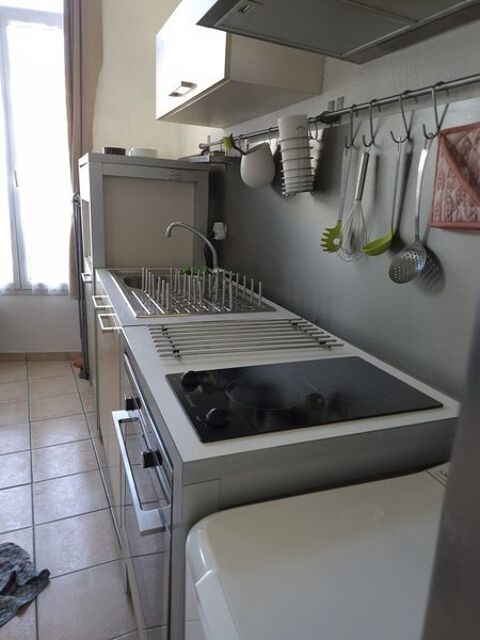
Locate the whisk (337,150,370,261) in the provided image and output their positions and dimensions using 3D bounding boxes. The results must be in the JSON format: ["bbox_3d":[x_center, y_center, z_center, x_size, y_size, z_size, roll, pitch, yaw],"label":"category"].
[{"bbox_3d":[0.314,-0.295,1.114,0.070,0.276,0.070,-3,18,-22],"label":"whisk"}]

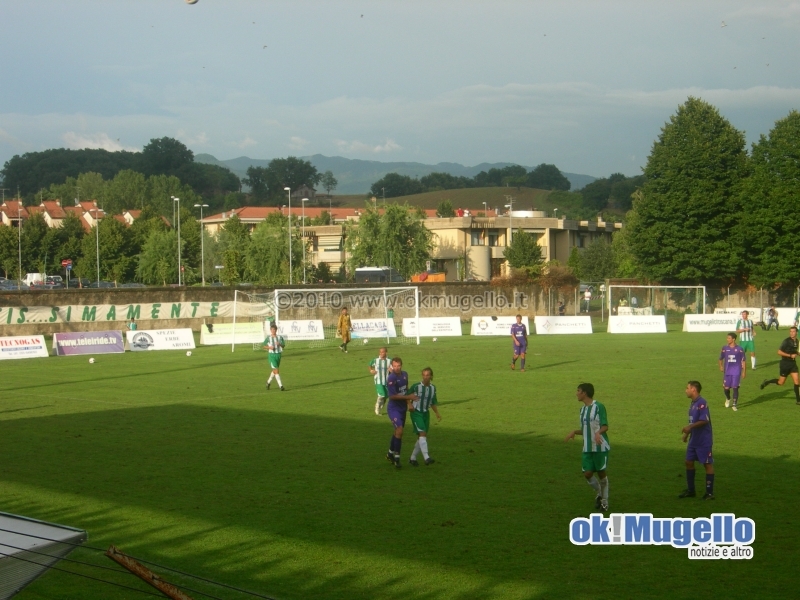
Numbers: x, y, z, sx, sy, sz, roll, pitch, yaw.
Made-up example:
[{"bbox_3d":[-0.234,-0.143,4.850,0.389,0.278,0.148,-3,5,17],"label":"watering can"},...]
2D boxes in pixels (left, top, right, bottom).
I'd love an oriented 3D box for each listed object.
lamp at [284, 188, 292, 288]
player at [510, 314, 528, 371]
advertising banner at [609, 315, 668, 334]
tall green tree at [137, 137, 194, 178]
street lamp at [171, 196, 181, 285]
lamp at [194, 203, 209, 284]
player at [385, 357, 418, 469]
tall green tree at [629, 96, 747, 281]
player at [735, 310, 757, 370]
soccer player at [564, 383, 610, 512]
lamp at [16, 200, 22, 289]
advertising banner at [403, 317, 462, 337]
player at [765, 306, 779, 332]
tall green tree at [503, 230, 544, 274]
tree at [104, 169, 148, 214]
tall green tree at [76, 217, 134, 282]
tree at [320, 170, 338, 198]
[{"bbox_3d":[-8.726,-4.488,132.075,0.600,8.796,0.250,-1,1,22],"label":"lamp"},{"bbox_3d":[3.821,1.368,53.200,0.560,1.750,0.450,-1,1,7],"label":"player"},{"bbox_3d":[11.572,1.165,81.035,2.800,0.890,0.600,-1,1,-9],"label":"advertising banner"},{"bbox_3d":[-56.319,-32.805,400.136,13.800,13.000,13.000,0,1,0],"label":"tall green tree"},{"bbox_3d":[-18.910,-4.370,142.073,0.600,8.587,0.250,-1,1,22],"label":"street lamp"},{"bbox_3d":[-17.180,-4.241,145.069,1.300,8.165,0.300,-1,1,18],"label":"lamp"},{"bbox_3d":[0.001,1.896,28.360,0.500,1.820,0.480,-1,1,-34],"label":"player"},{"bbox_3d":[21.106,-7.418,122.155,8.800,15.009,8.600,-1,1,0],"label":"tall green tree"},{"bbox_3d":[10.879,1.258,52.260,0.600,1.820,0.500,0,1,18],"label":"player"},{"bbox_3d":[2.606,2.017,23.044,0.580,1.760,0.480,1,2,40],"label":"soccer player"},{"bbox_3d":[-34.225,-4.236,150.089,0.600,8.568,0.350,-1,1,0],"label":"lamp"},{"bbox_3d":[1.552,1.291,78.801,2.800,0.890,0.600,-1,1,-14],"label":"advertising banner"},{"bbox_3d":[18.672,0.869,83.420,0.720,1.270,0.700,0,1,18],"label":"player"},{"bbox_3d":[10.438,-3.209,140.045,3.600,5.279,3.600,-1,1,4],"label":"tall green tree"},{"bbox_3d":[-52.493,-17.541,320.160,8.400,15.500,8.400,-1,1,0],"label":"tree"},{"bbox_3d":[-27.365,-3.869,155.063,5.600,7.448,5.600,-1,1,-10],"label":"tall green tree"},{"bbox_3d":[-23.302,-38.176,550.000,5.900,9.300,5.900,-1,1,0],"label":"tree"}]

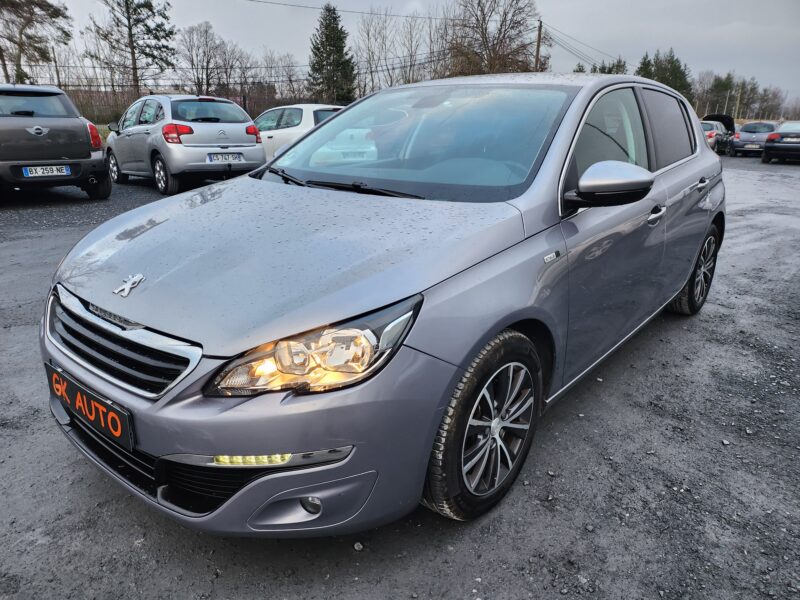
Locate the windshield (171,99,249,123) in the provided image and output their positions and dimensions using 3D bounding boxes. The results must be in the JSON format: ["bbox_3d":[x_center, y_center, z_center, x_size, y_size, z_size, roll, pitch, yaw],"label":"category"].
[{"bbox_3d":[-2.899,-2.921,8.667,1.260,0.370,0.160,-14,-12,-40],"label":"windshield"}]

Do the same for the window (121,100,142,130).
[{"bbox_3d":[-4.564,-3.129,9.427,0.130,0.450,0.950,-14,22,-38],"label":"window"}]

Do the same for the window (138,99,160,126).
[{"bbox_3d":[-3.904,-2.946,8.695,0.120,0.400,0.900,-14,22,-38],"label":"window"}]

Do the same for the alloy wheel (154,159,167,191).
[{"bbox_3d":[-3.689,-1.960,8.710,0.190,0.480,0.480,-14,22,-40],"label":"alloy wheel"}]

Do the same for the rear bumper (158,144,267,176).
[{"bbox_3d":[-2.816,-2.186,8.675,1.660,0.480,0.500,-14,22,-38],"label":"rear bumper"}]

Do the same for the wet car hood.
[{"bbox_3d":[-0.494,-0.200,1.946,1.500,0.230,1.080,15,37,38],"label":"wet car hood"}]

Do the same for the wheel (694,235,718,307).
[{"bbox_3d":[1.970,-0.213,3.708,0.150,0.435,0.435,14,22,38],"label":"wheel"}]

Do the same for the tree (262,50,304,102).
[{"bbox_3d":[-9.445,-16.796,44.151,3.400,5.700,3.400,0,17,0],"label":"tree"}]

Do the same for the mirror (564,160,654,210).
[{"bbox_3d":[0.735,-0.411,1.929,0.250,0.160,0.180,15,23,38],"label":"mirror"}]

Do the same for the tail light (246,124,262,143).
[{"bbox_3d":[-2.365,-2.672,8.930,0.370,0.290,0.300,-14,22,-38],"label":"tail light"}]

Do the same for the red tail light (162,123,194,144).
[{"bbox_3d":[-3.308,-2.486,8.316,0.390,0.280,0.220,-9,19,-29],"label":"red tail light"}]

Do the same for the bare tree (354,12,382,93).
[{"bbox_3d":[-1.889,-13.382,33.463,1.900,7.500,1.900,-1,18,-3],"label":"bare tree"}]

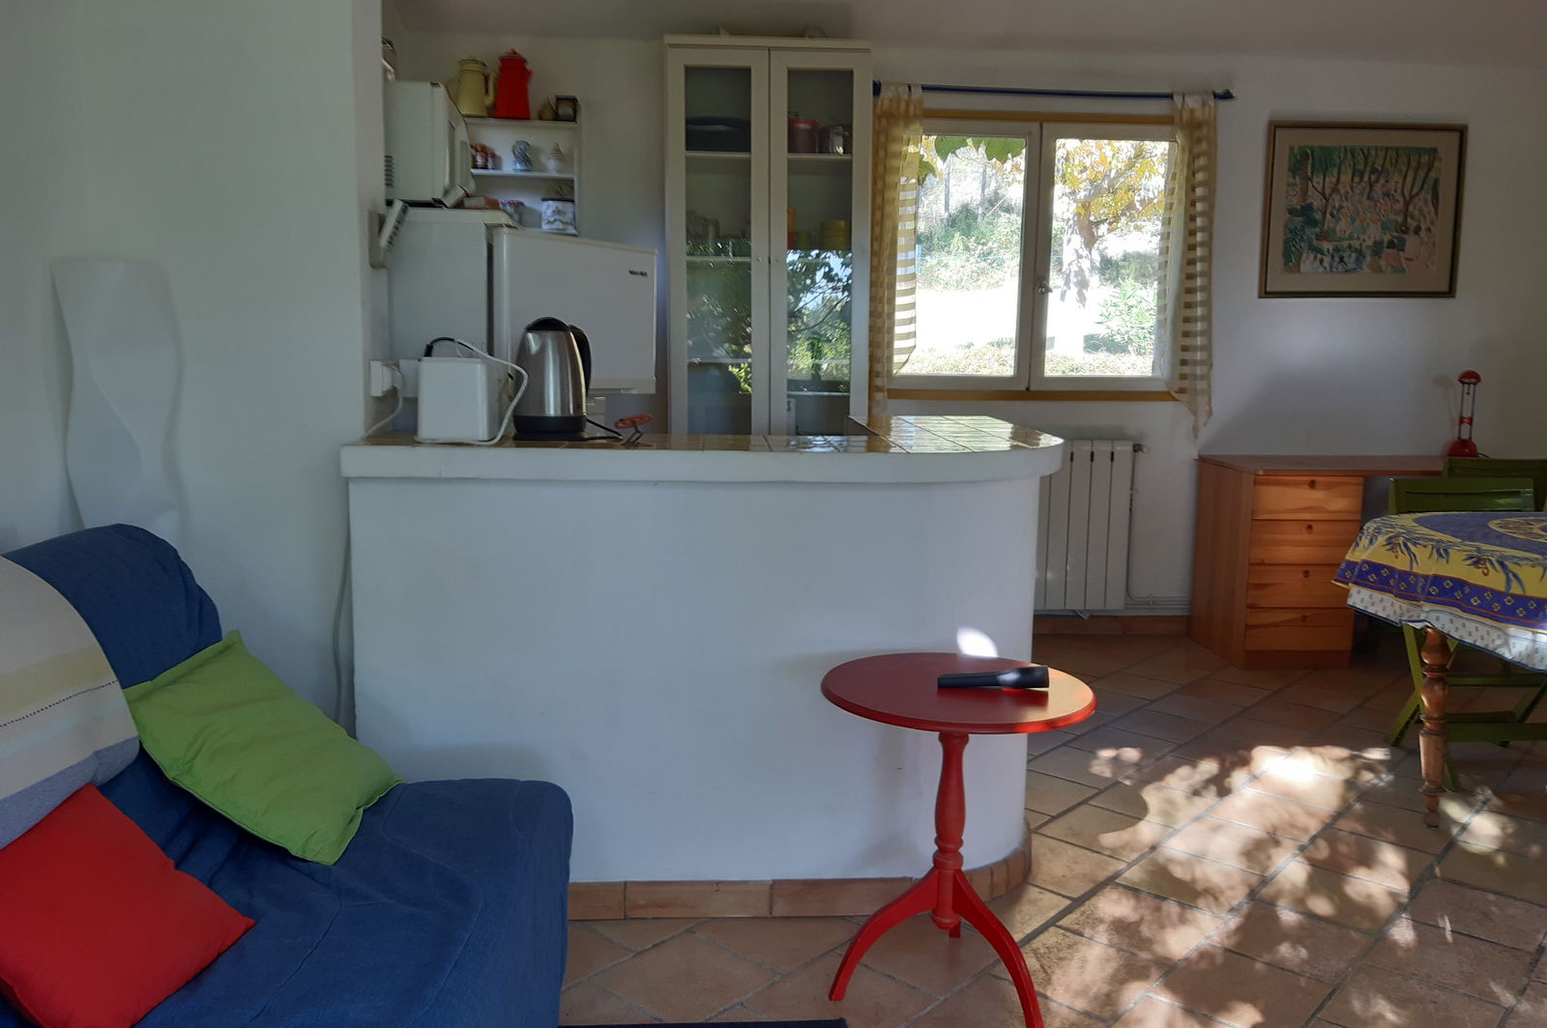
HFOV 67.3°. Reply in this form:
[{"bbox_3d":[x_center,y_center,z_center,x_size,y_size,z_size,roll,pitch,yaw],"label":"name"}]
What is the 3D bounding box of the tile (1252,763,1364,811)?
[{"bbox_3d":[1.438,0.743,3.136,0.242,0.012,0.250,8,11,42],"label":"tile"}]

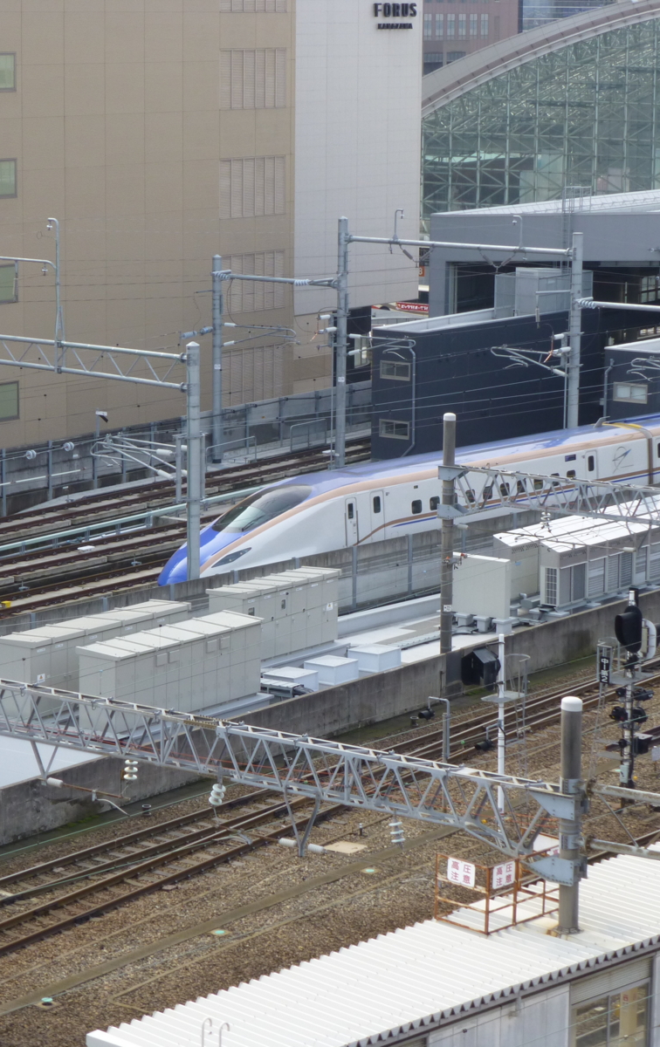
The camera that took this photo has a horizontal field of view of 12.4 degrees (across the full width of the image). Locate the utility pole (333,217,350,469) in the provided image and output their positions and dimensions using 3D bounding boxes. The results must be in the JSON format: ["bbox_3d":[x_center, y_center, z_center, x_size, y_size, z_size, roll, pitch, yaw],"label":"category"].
[{"bbox_3d":[0.547,-7.482,130.039,0.370,11.311,0.370,8,13,39],"label":"utility pole"}]

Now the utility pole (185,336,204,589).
[{"bbox_3d":[-4.264,-0.742,94.775,0.370,9.904,0.370,8,13,39],"label":"utility pole"}]

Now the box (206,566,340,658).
[{"bbox_3d":[-1.696,2.777,92.776,1.460,2.280,4.930,7,12,35],"label":"box"}]

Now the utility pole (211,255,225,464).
[{"bbox_3d":[-4.984,-7.297,134.597,0.370,9.327,0.370,8,13,39],"label":"utility pole"}]

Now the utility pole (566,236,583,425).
[{"bbox_3d":[9.923,-6.128,122.605,0.370,11.288,0.370,8,13,39],"label":"utility pole"}]

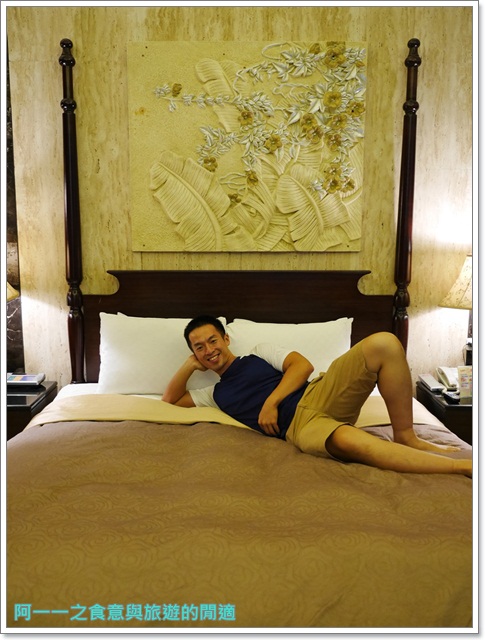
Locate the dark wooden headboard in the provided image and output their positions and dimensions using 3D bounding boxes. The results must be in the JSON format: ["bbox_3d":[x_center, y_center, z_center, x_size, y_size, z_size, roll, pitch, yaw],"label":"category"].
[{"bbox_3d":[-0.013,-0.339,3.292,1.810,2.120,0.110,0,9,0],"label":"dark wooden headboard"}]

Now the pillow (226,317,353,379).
[{"bbox_3d":[0.240,0.179,3.187,0.640,0.430,0.170,0,-6,0],"label":"pillow"}]

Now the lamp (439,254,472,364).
[{"bbox_3d":[1.205,0.031,3.194,0.430,0.720,0.430,0,9,0],"label":"lamp"}]

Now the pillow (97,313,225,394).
[{"bbox_3d":[-0.405,0.169,3.186,0.650,0.430,0.170,0,-6,0],"label":"pillow"}]

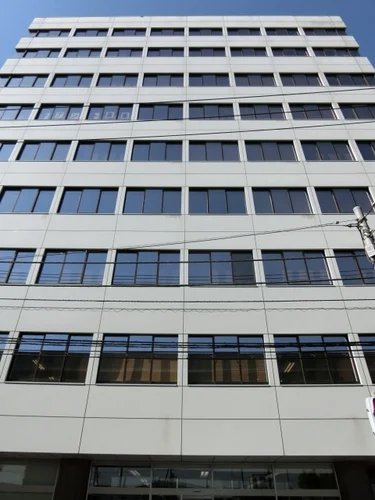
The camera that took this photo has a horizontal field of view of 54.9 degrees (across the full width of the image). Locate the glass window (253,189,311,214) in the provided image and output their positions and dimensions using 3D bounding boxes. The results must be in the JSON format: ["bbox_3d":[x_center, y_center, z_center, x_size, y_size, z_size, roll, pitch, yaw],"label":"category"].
[{"bbox_3d":[4.221,-2.164,16.236,2.546,1.735,0.200,0,-38,0],"label":"glass window"}]

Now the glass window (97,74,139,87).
[{"bbox_3d":[-4.372,-10.637,22.862,2.546,1.707,0.200,0,-38,0],"label":"glass window"}]

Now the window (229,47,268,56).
[{"bbox_3d":[4.151,-13.269,24.374,2.440,1.650,0.150,0,-38,0],"label":"window"}]

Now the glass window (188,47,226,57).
[{"bbox_3d":[1.453,-14.127,25.999,2.629,1.673,0.150,0,-38,0],"label":"glass window"}]

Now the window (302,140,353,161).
[{"bbox_3d":[6.900,-4.839,17.893,2.440,1.650,0.150,0,-38,0],"label":"window"}]

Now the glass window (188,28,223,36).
[{"bbox_3d":[1.453,-16.804,28.064,2.618,1.671,0.150,0,-38,0],"label":"glass window"}]

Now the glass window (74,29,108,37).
[{"bbox_3d":[-7.220,-16.366,27.323,2.546,1.480,0.200,0,-38,0],"label":"glass window"}]

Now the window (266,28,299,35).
[{"bbox_3d":[7.365,-16.793,28.021,2.611,1.671,0.150,0,-38,0],"label":"window"}]

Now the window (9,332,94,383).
[{"bbox_3d":[-4.451,3.581,11.834,2.546,1.668,0.200,0,-38,0],"label":"window"}]

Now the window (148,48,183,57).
[{"bbox_3d":[-1.528,-14.132,26.020,2.633,1.673,0.150,0,-38,0],"label":"window"}]

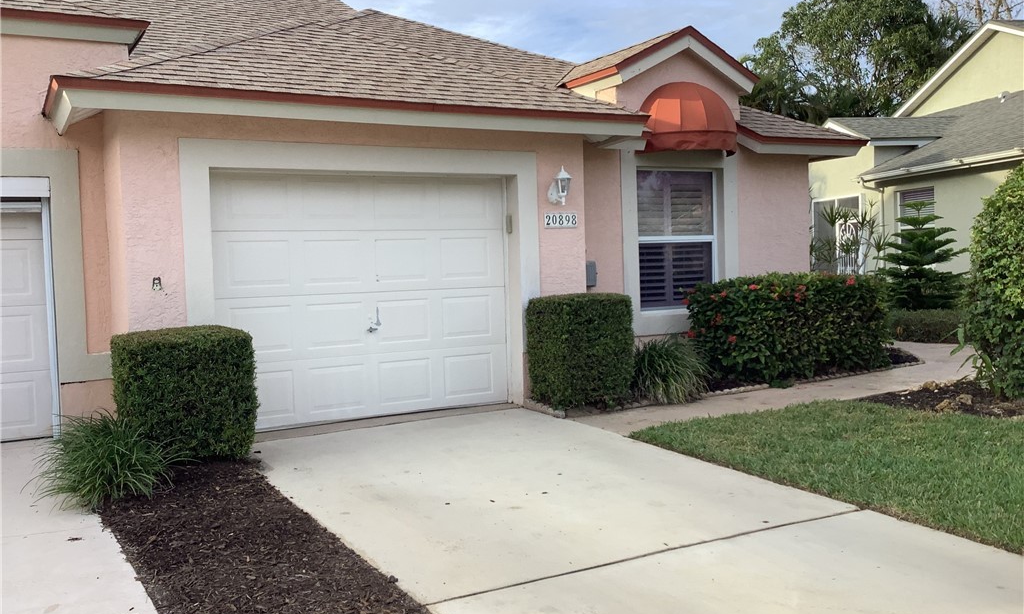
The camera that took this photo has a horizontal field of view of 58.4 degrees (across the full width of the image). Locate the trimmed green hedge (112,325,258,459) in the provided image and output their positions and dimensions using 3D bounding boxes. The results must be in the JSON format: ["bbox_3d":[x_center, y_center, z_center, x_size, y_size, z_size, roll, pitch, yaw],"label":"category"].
[{"bbox_3d":[-2.315,0.625,6.471,0.840,0.893,0.700,-3,3,-29],"label":"trimmed green hedge"}]

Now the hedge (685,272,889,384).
[{"bbox_3d":[3.072,0.199,10.076,2.420,1.133,0.770,-3,3,-29],"label":"hedge"}]

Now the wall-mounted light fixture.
[{"bbox_3d":[0.445,-1.095,8.332,0.185,0.351,0.260,-3,3,-29],"label":"wall-mounted light fixture"}]

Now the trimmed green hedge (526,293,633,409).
[{"bbox_3d":[0.618,0.409,8.232,0.770,0.998,0.540,-3,3,-29],"label":"trimmed green hedge"}]

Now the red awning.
[{"bbox_3d":[1.994,-2.066,9.883,1.290,0.805,0.500,-3,3,-29],"label":"red awning"}]

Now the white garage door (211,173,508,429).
[{"bbox_3d":[-1.249,-0.102,7.961,2.688,2.137,0.050,-3,3,-29],"label":"white garage door"}]

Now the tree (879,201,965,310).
[{"bbox_3d":[6.194,-0.564,13.842,1.420,2.050,1.420,-3,3,-29],"label":"tree"}]

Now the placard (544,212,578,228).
[{"bbox_3d":[0.462,-0.803,8.486,0.359,0.147,0.020,-3,3,-29],"label":"placard"}]

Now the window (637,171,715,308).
[{"bbox_3d":[1.846,-0.755,10.249,1.230,1.575,0.110,-3,3,-29],"label":"window"}]

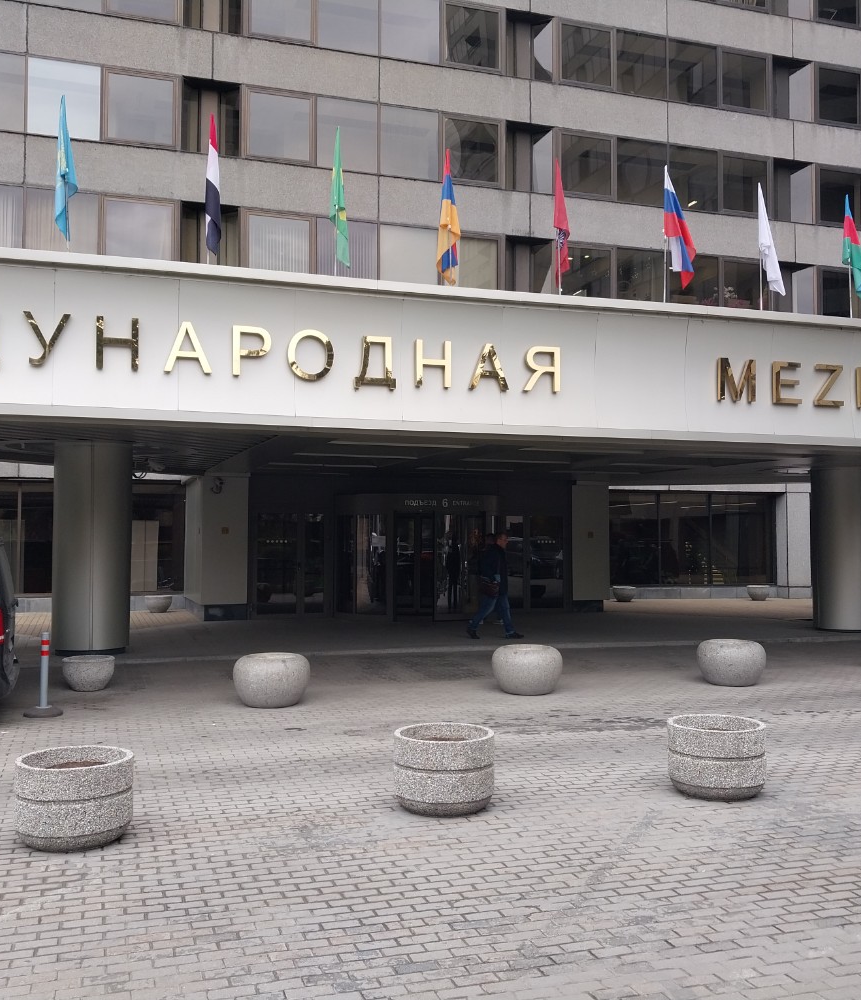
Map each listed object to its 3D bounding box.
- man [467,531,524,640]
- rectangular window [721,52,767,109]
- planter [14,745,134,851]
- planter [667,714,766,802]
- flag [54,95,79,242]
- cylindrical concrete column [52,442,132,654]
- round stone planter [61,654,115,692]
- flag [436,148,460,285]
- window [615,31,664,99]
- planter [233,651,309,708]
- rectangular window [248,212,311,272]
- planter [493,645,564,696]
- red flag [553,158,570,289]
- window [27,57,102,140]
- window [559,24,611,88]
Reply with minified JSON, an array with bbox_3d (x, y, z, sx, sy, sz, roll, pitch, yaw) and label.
[{"bbox_3d":[1.091,1.438,16.913,0.915,1.780,0.550,0,-2,0],"label":"man"},{"bbox_3d":[9.151,-12.227,29.223,1.474,1.515,0.150,1,-2,-18],"label":"rectangular window"},{"bbox_3d":[-2.204,1.841,6.218,0.696,0.486,0.696,1,-2,-19],"label":"planter"},{"bbox_3d":[2.112,1.898,7.394,0.698,0.502,0.698,0,-2,0],"label":"planter"},{"bbox_3d":[-4.355,-3.965,11.980,0.250,1.755,0.200,1,-2,-17],"label":"flag"},{"bbox_3d":[-5.216,0.740,15.487,1.135,3.189,1.135,1,-2,-17],"label":"cylindrical concrete column"},{"bbox_3d":[-4.128,2.102,12.119,0.609,0.379,0.609,1,-2,-17],"label":"round stone planter"},{"bbox_3d":[0.231,-3.690,13.040,0.320,1.760,0.260,1,-2,-18],"label":"flag"},{"bbox_3d":[6.383,-13.162,30.242,1.685,1.945,0.150,1,-2,-18],"label":"window"},{"bbox_3d":[-1.773,1.983,11.156,0.840,0.542,0.840,1,-2,-18],"label":"planter"},{"bbox_3d":[-3.703,-6.214,24.682,1.540,1.580,0.120,1,-2,-17],"label":"rectangular window"},{"bbox_3d":[1.157,2.029,12.037,0.840,0.542,0.840,0,-2,0],"label":"planter"},{"bbox_3d":[1.768,-3.740,13.542,0.260,1.720,0.240,1,-2,-18],"label":"red flag"},{"bbox_3d":[-9.173,-10.027,25.101,1.742,1.910,0.150,1,-2,-18],"label":"window"},{"bbox_3d":[4.274,-12.243,27.648,1.507,1.488,0.150,1,-2,-18],"label":"window"}]

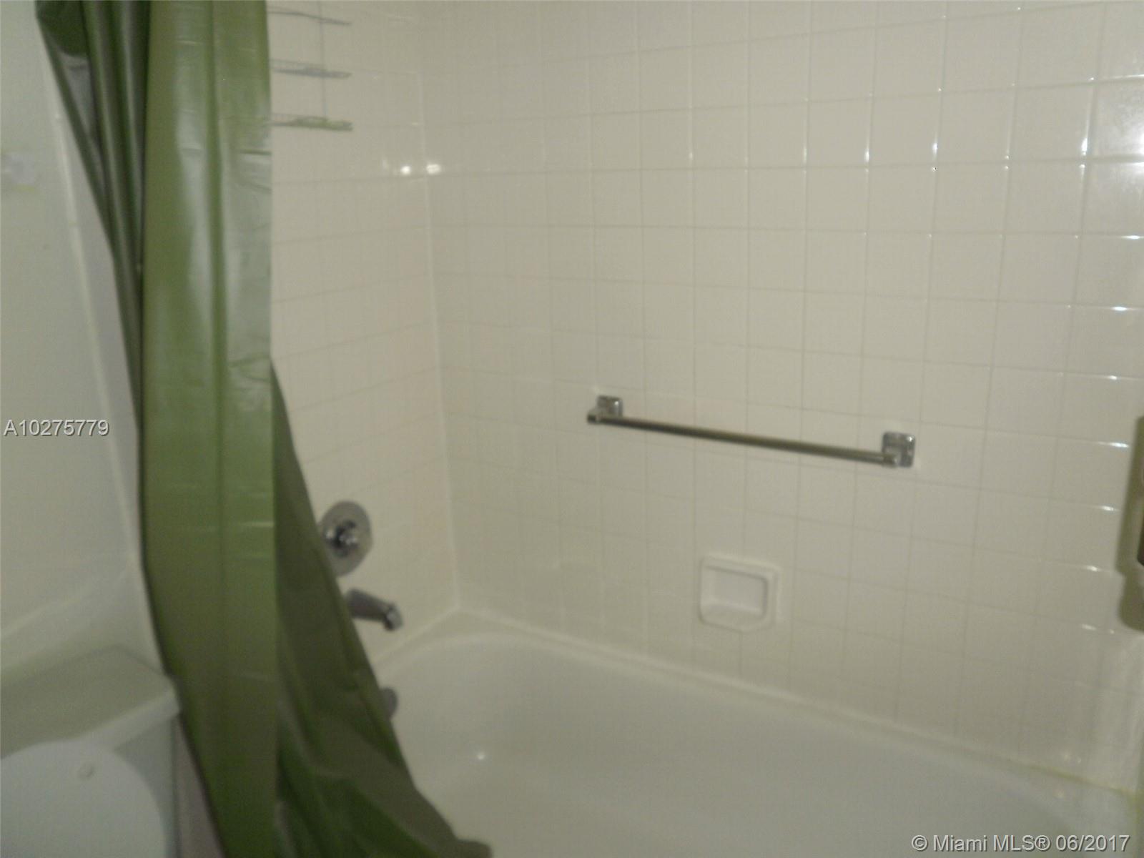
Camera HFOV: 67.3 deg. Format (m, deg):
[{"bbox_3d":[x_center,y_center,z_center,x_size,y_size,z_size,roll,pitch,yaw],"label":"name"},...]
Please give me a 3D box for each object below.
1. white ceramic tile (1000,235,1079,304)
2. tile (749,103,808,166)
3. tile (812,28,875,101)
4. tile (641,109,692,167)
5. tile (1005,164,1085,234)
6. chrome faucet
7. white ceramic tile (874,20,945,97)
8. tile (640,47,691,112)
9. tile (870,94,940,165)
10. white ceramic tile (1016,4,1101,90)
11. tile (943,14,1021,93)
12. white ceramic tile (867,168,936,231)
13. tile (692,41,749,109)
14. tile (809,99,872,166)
[{"bbox_3d":[0.734,-0.252,1.346,0.108,0.108,0.008,8,20,31],"label":"white ceramic tile"},{"bbox_3d":[0.368,-0.520,1.528,0.108,0.108,0.009,8,21,31],"label":"tile"},{"bbox_3d":[0.455,-0.609,1.443,0.108,0.108,0.009,8,21,31],"label":"tile"},{"bbox_3d":[0.176,-0.542,1.621,0.108,0.108,0.008,8,20,31],"label":"tile"},{"bbox_3d":[0.727,-0.355,1.316,0.108,0.108,0.008,8,20,31],"label":"tile"},{"bbox_3d":[-0.431,0.400,1.878,0.148,0.075,0.056,8,20,31],"label":"chrome faucet"},{"bbox_3d":[0.547,-0.598,1.391,0.108,0.108,0.009,8,20,31],"label":"white ceramic tile"},{"bbox_3d":[0.171,-0.645,1.591,0.108,0.108,0.008,8,20,31],"label":"tile"},{"bbox_3d":[0.554,-0.495,1.420,0.108,0.108,0.009,8,20,31],"label":"tile"},{"bbox_3d":[0.728,-0.568,1.283,0.108,0.108,0.009,8,20,31],"label":"white ceramic tile"},{"bbox_3d":[0.638,-0.583,1.336,0.108,0.108,0.009,8,20,31],"label":"tile"},{"bbox_3d":[0.560,-0.390,1.451,0.108,0.108,0.009,8,20,31],"label":"white ceramic tile"},{"bbox_3d":[0.269,-0.637,1.554,0.108,0.108,0.009,8,21,31],"label":"tile"},{"bbox_3d":[0.461,-0.505,1.474,0.108,0.108,0.009,8,21,31],"label":"tile"}]

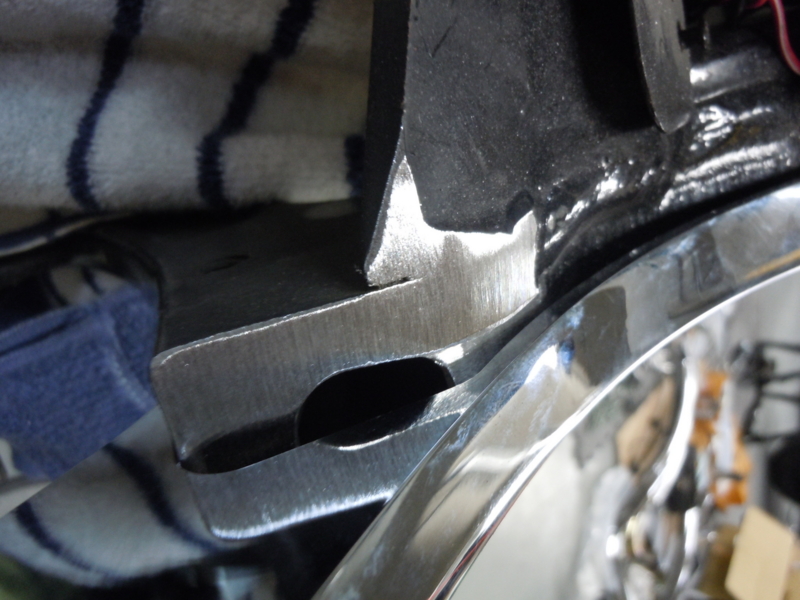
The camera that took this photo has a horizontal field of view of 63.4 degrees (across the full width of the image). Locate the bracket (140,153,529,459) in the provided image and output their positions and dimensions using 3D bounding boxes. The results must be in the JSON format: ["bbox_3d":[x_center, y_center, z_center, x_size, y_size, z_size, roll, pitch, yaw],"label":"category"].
[{"bbox_3d":[-0.017,0.000,0.215,0.132,0.088,0.030,-16,28,0],"label":"bracket"}]

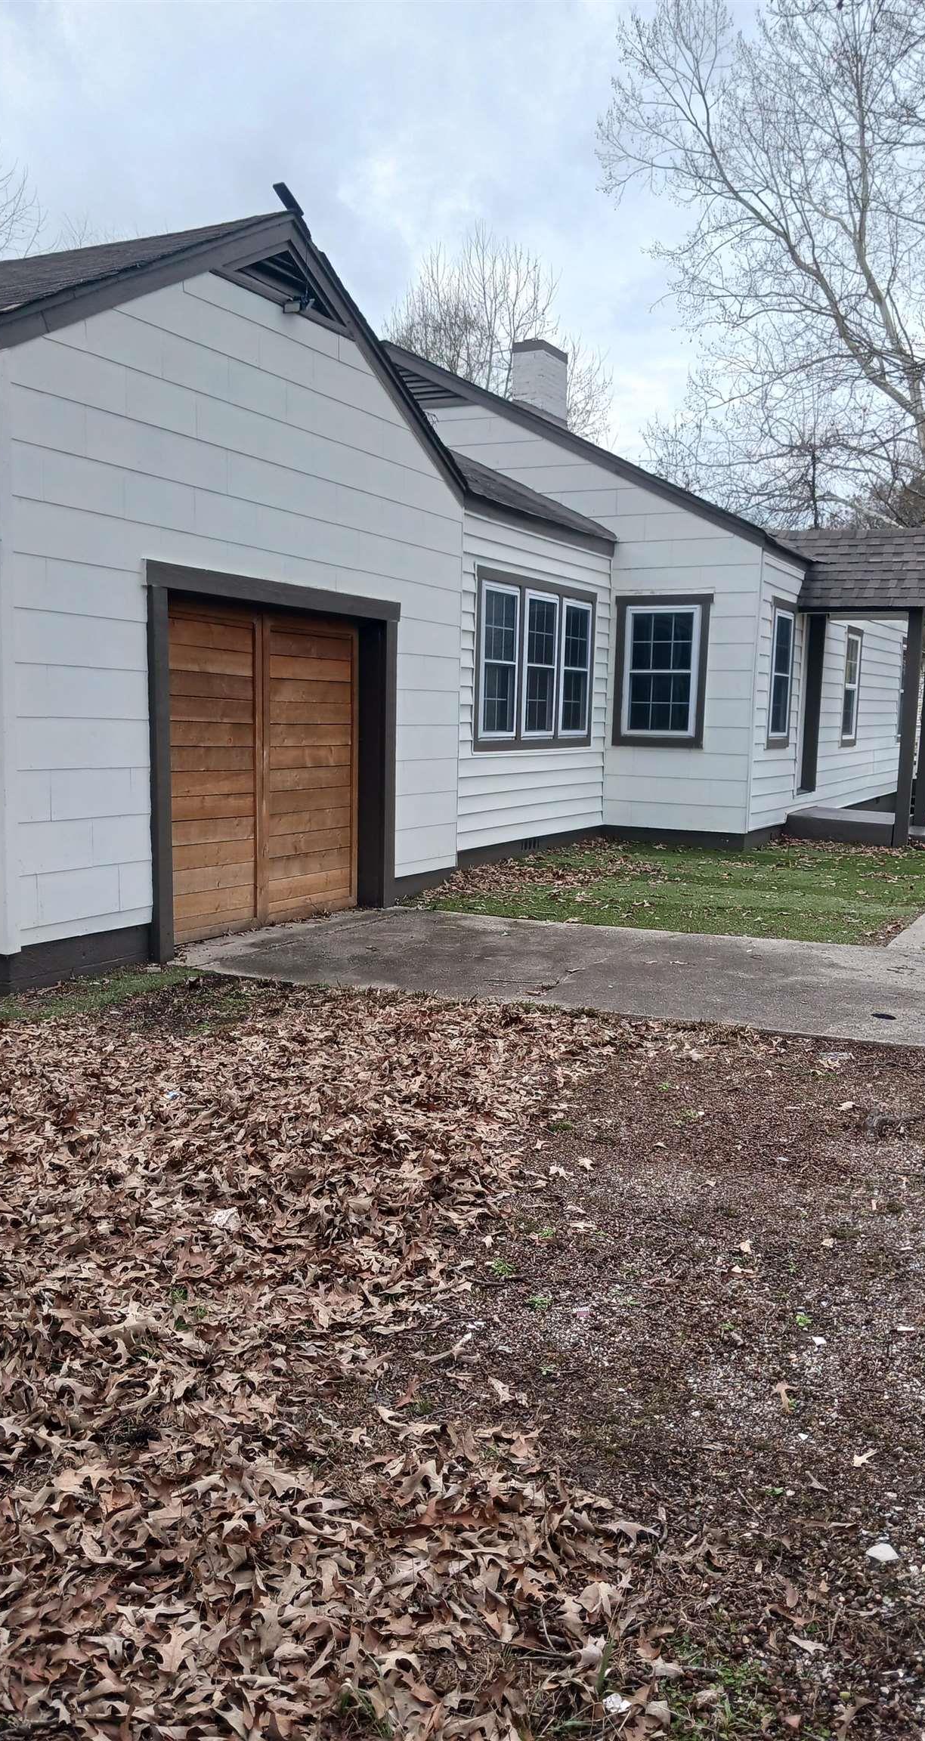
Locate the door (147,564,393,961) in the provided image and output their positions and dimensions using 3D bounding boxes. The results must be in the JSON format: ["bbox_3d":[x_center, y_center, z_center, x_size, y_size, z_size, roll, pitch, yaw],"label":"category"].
[{"bbox_3d":[-1.221,-0.736,8.998,0.260,2.255,2.880,4,7,26],"label":"door"}]

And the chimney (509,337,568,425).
[{"bbox_3d":[1.007,-6.197,17.439,0.429,0.930,0.781,4,7,26],"label":"chimney"}]

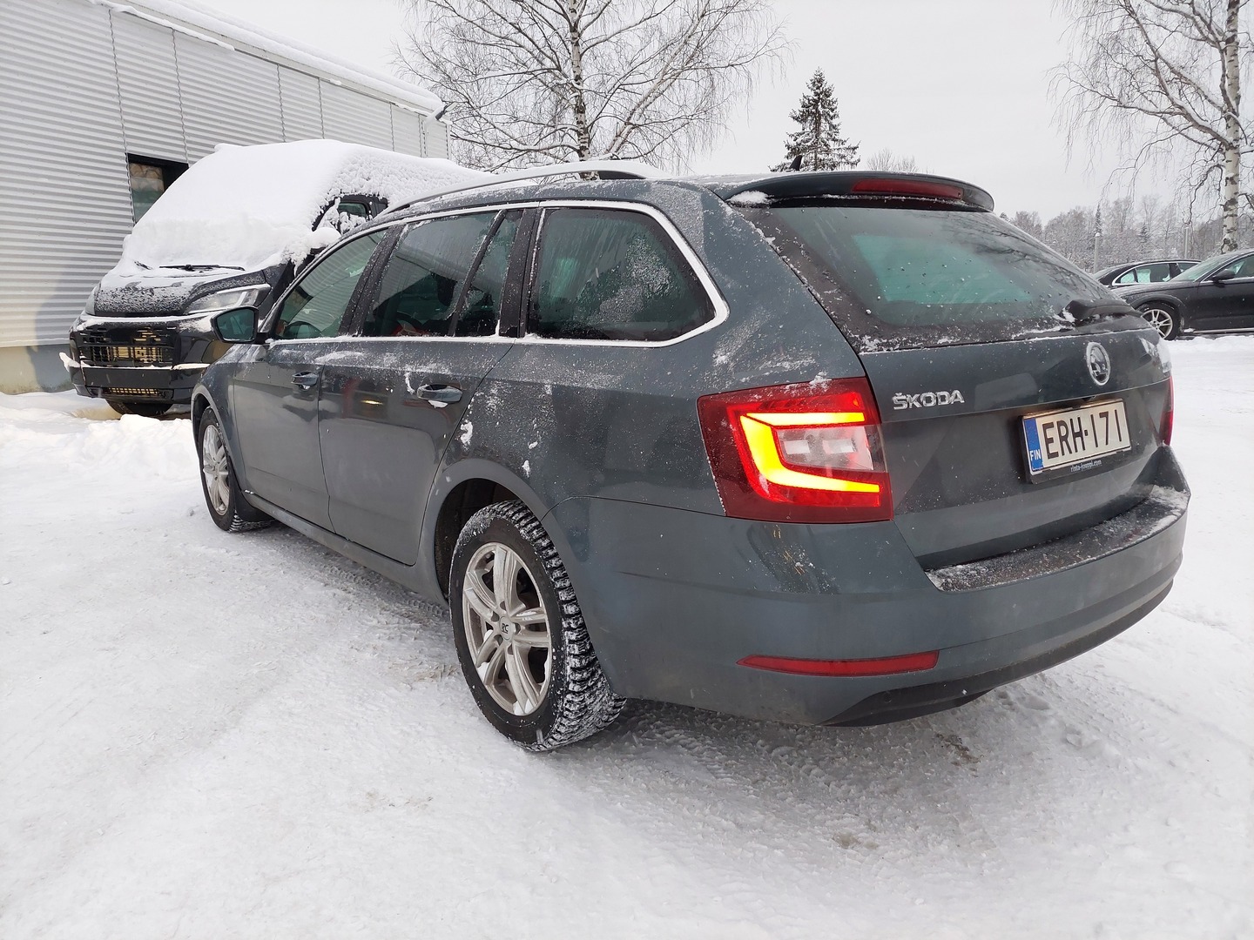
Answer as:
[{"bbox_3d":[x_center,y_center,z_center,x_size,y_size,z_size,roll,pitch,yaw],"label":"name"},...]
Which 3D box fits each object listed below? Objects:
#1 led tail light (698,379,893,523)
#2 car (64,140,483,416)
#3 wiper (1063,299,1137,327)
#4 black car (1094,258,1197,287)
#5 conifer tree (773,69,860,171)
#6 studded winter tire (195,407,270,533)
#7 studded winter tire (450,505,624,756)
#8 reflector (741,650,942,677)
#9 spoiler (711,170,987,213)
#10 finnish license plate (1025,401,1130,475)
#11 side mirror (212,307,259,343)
[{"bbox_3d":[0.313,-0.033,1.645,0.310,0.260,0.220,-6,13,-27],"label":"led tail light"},{"bbox_3d":[-3.115,-1.970,9.564,2.050,2.450,5.500,4,12,20],"label":"car"},{"bbox_3d":[1.086,-0.357,2.076,0.370,0.075,0.065,-9,14,-37],"label":"wiper"},{"bbox_3d":[11.421,-3.605,18.752,4.850,1.500,1.870,-1,11,-5],"label":"black car"},{"bbox_3d":[10.061,-14.494,47.030,5.400,11.950,5.400,0,11,0],"label":"conifer tree"},{"bbox_3d":[-1.903,-0.012,4.447,0.205,0.630,0.630,-9,14,-37],"label":"studded winter tire"},{"bbox_3d":[-0.236,0.393,2.385,0.205,0.630,0.630,-9,14,-37],"label":"studded winter tire"},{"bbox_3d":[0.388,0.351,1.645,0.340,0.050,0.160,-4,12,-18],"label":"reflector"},{"bbox_3d":[0.642,-0.698,2.276,1.100,0.090,0.230,-9,14,-37],"label":"spoiler"},{"bbox_3d":[0.984,-0.077,1.962,0.442,0.118,0.015,-9,1,-37],"label":"finnish license plate"},{"bbox_3d":[-1.623,-0.601,3.742,0.200,0.150,0.120,-9,14,-37],"label":"side mirror"}]

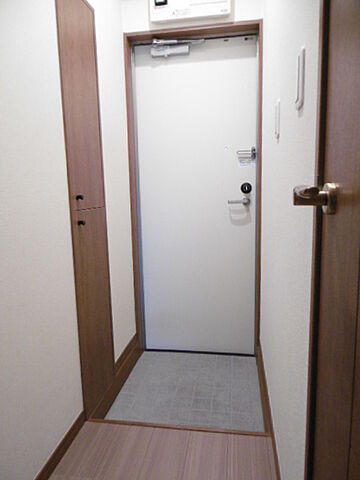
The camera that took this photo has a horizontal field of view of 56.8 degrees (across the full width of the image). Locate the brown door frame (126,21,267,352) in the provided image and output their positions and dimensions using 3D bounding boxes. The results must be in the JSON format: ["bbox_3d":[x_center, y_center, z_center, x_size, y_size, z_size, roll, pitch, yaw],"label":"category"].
[{"bbox_3d":[0.095,-0.214,2.058,0.787,1.997,0.111,0,8,9],"label":"brown door frame"}]

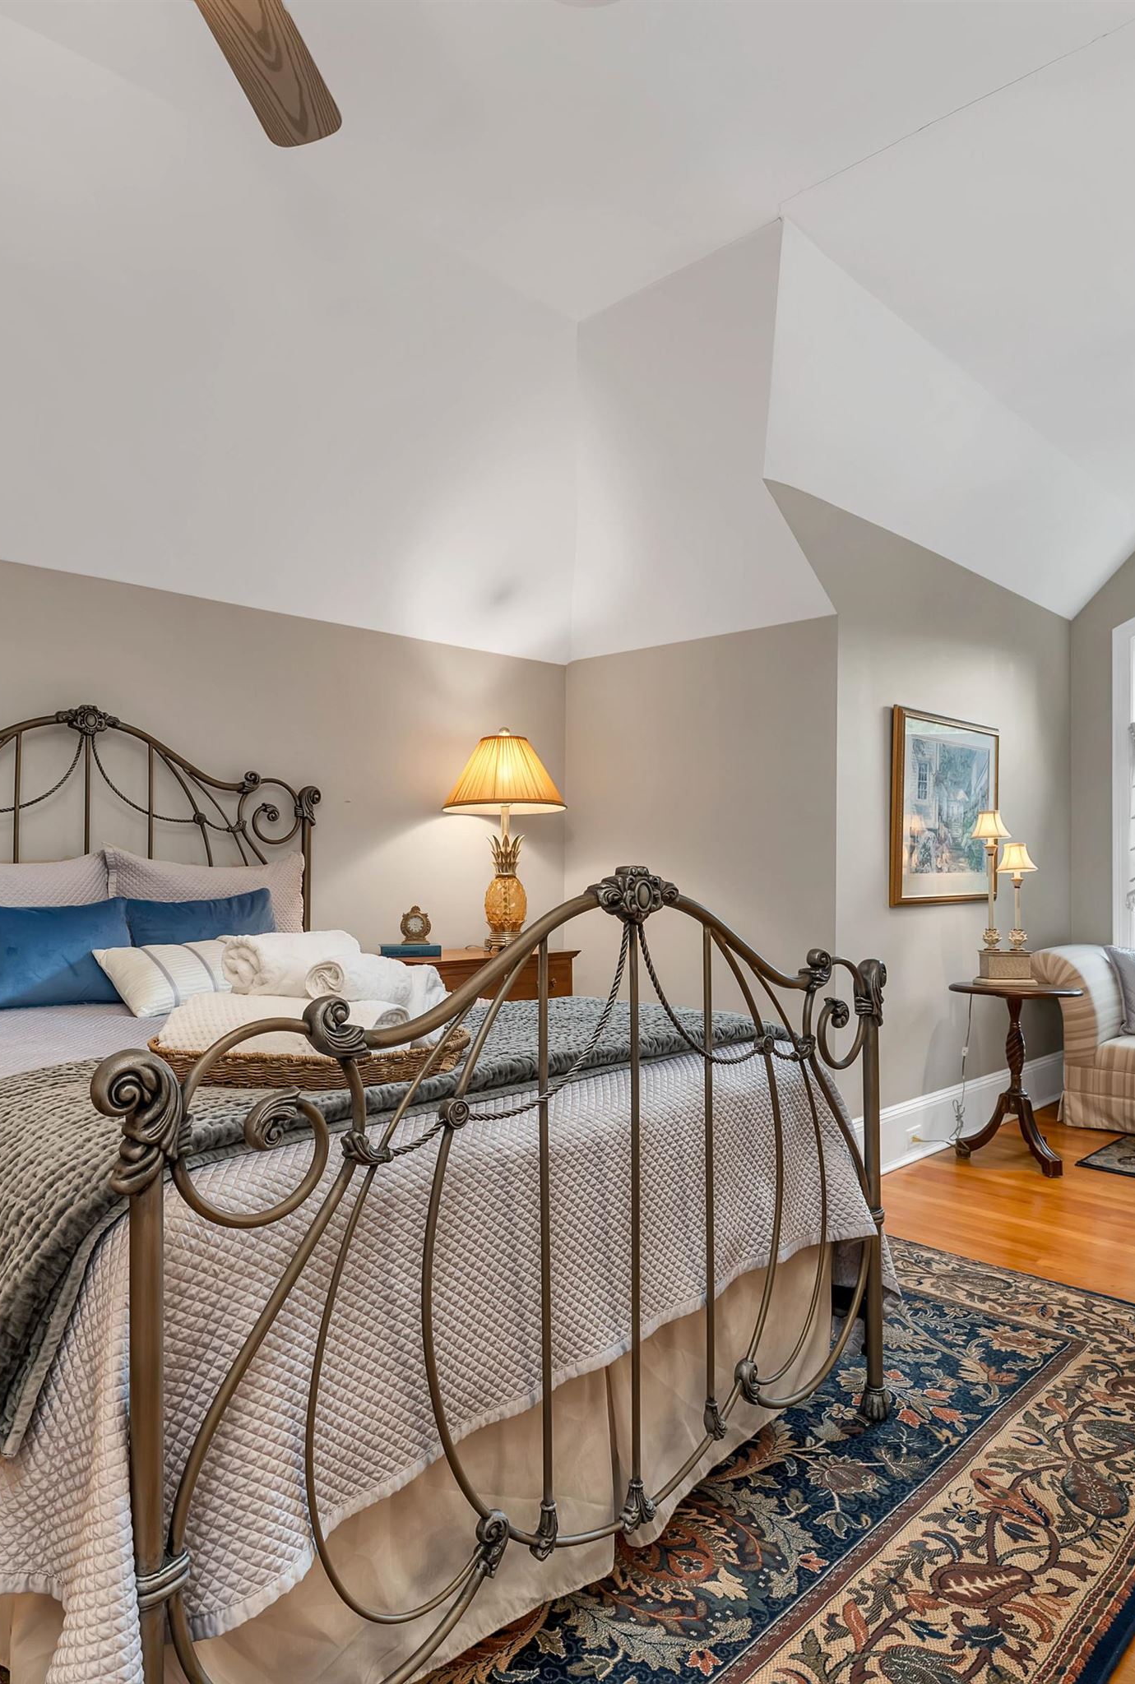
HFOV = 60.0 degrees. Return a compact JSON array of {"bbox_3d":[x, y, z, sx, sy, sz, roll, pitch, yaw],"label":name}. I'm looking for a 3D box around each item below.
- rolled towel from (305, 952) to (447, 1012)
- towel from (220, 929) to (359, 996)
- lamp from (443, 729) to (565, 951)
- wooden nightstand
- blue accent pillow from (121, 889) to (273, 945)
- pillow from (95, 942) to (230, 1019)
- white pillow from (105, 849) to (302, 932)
[{"bbox_3d":[-0.406,0.301,2.127,0.110,0.105,0.280,-1,-2,37],"label":"rolled towel"},{"bbox_3d":[-0.607,0.269,2.175,0.115,0.110,0.280,-1,-2,42],"label":"towel"},{"bbox_3d":[-0.239,-0.004,3.780,0.463,0.865,0.463,0,-1,0],"label":"lamp"},{"bbox_3d":[-0.401,0.826,3.743,0.860,0.784,0.410,1,-1,-43],"label":"wooden nightstand"},{"bbox_3d":[-1.091,0.295,2.989,0.470,0.300,0.130,1,-19,-43],"label":"blue accent pillow"},{"bbox_3d":[-1.003,0.332,2.585,0.370,0.110,0.330,1,30,-44],"label":"pillow"},{"bbox_3d":[-1.141,0.236,3.136,0.660,0.430,0.150,1,-20,-44],"label":"white pillow"}]

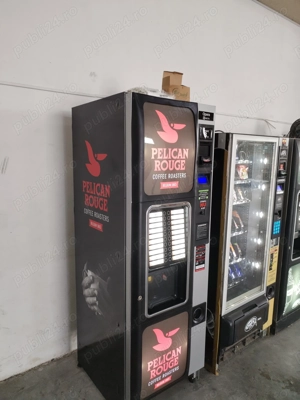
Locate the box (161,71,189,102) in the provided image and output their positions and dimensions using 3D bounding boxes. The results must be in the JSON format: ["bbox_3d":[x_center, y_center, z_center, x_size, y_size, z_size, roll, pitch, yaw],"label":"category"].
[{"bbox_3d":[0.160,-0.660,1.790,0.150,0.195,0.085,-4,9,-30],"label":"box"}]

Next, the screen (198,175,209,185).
[{"bbox_3d":[0.327,-0.123,1.832,0.080,0.055,0.015,-5,10,-38],"label":"screen"}]

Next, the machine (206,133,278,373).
[{"bbox_3d":[0.577,0.326,2.610,0.730,1.690,0.750,-5,10,-39],"label":"machine"}]

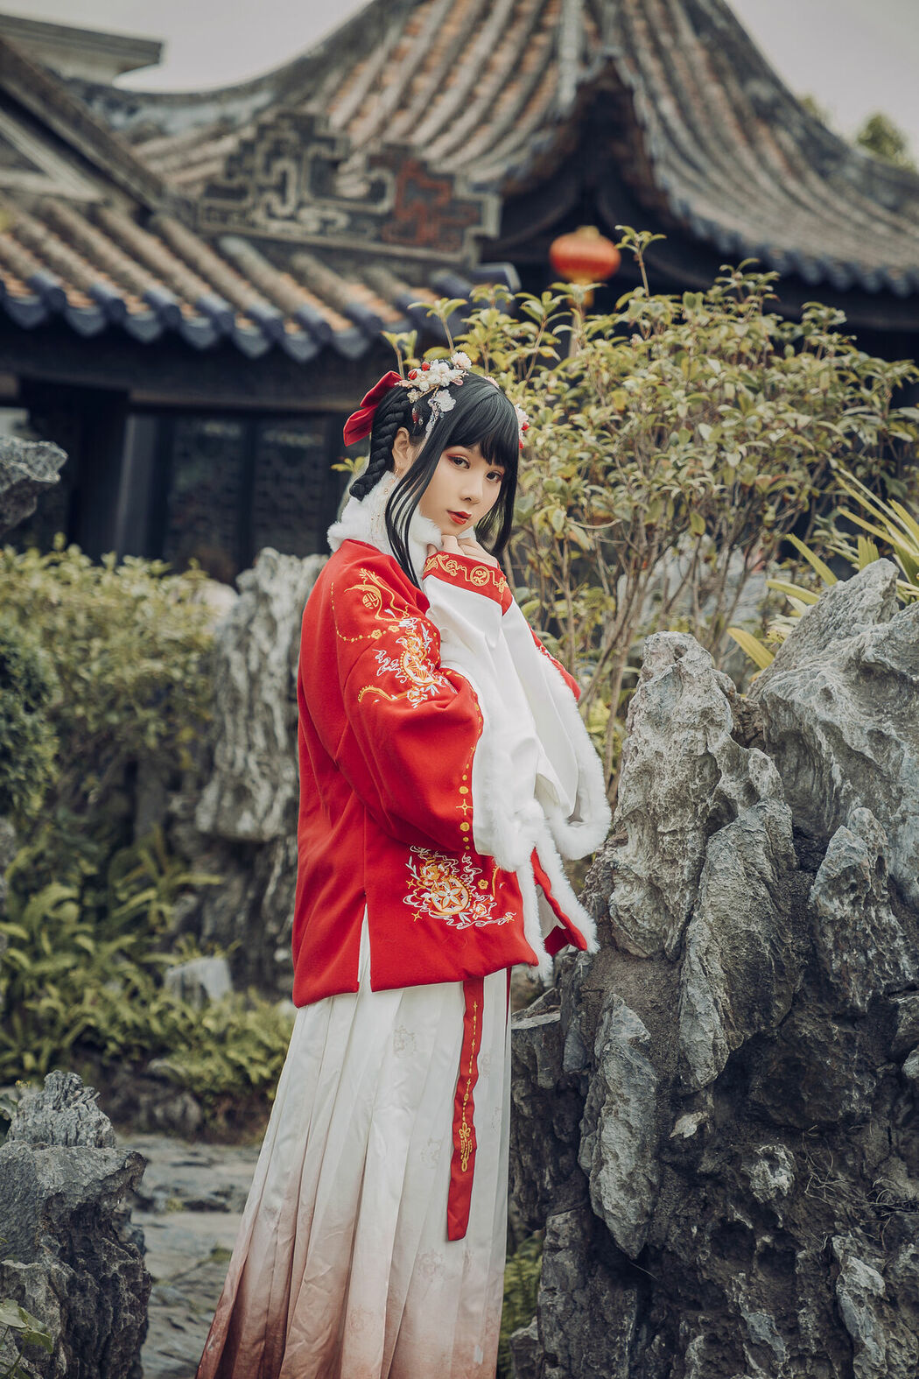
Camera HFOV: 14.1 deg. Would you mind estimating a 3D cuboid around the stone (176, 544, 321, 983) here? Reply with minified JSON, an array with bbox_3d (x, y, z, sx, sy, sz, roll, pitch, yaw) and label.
[{"bbox_3d":[-0.470,0.202,9.000,0.430,1.100,0.380,4,3,-3],"label":"stone"}]

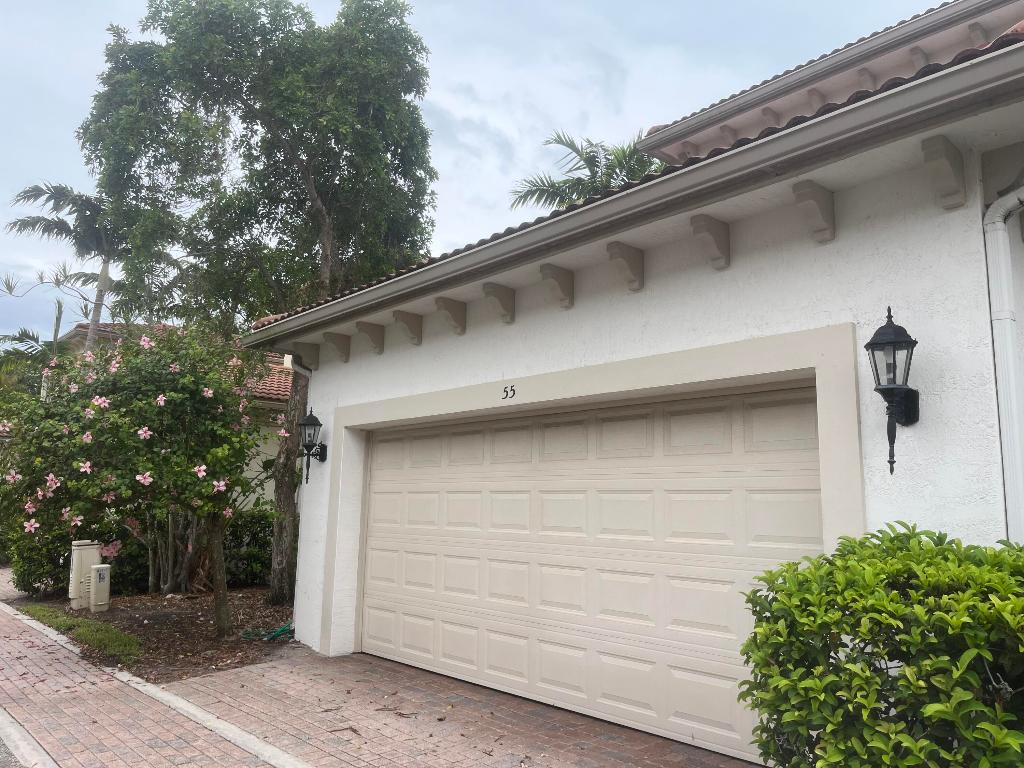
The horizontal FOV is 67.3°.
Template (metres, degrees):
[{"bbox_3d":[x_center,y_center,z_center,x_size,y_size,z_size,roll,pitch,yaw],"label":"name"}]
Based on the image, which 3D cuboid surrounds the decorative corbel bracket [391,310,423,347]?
[{"bbox_3d":[-0.907,-0.485,6.718,0.253,0.254,0.087,9,-12,-41],"label":"decorative corbel bracket"}]

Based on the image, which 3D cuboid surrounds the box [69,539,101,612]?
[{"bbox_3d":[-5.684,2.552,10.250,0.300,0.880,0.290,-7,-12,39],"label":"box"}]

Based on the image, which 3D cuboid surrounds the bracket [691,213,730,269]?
[{"bbox_3d":[1.150,-0.818,4.436,0.253,0.254,0.087,9,-12,-41],"label":"bracket"}]

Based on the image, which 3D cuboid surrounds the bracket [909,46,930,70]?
[{"bbox_3d":[4.481,-3.534,8.480,0.245,0.260,0.092,9,-12,-41],"label":"bracket"}]

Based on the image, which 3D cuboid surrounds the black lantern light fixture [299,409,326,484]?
[{"bbox_3d":[-1.986,0.628,7.703,0.299,0.793,0.220,9,-12,-41],"label":"black lantern light fixture"}]

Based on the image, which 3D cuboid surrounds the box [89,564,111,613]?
[{"bbox_3d":[-5.357,2.659,10.000,0.190,0.590,0.210,-7,-12,40],"label":"box"}]

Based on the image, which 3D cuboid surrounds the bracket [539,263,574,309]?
[{"bbox_3d":[0.316,-0.683,5.360,0.253,0.254,0.087,9,-12,-41],"label":"bracket"}]

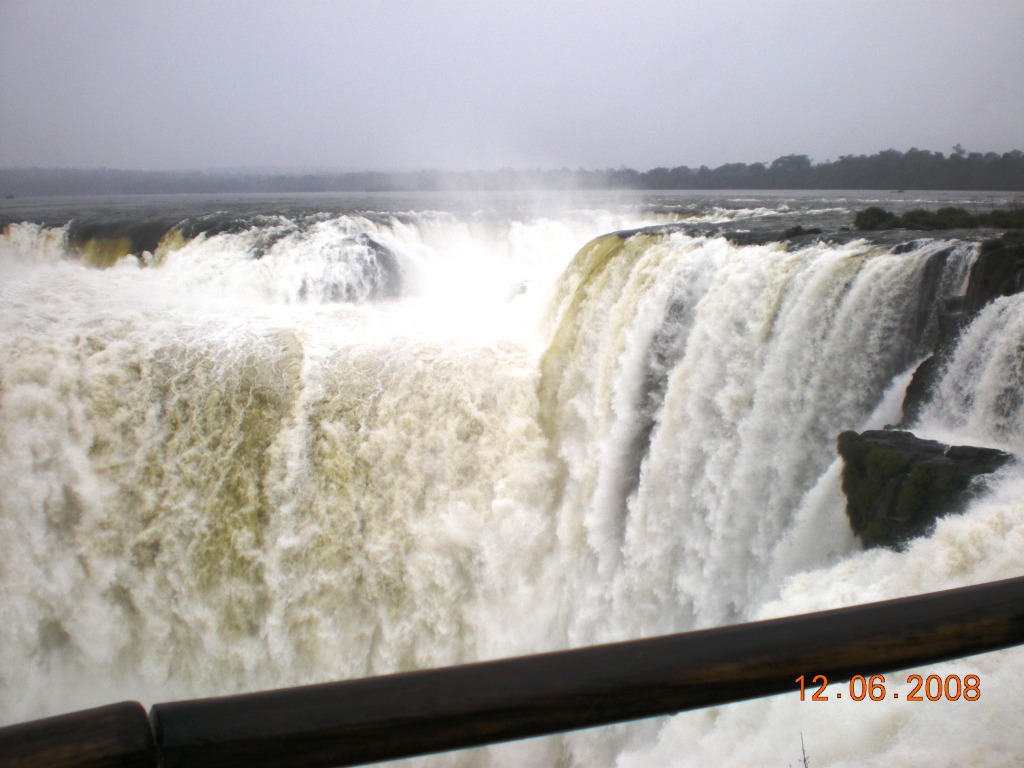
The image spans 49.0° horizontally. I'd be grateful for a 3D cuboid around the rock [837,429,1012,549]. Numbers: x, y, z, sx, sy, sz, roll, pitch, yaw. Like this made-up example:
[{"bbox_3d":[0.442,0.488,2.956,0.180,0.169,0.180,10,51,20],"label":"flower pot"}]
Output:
[{"bbox_3d":[20.400,5.200,56.000,7.800,4.800,5.500,5,11,27],"label":"rock"}]

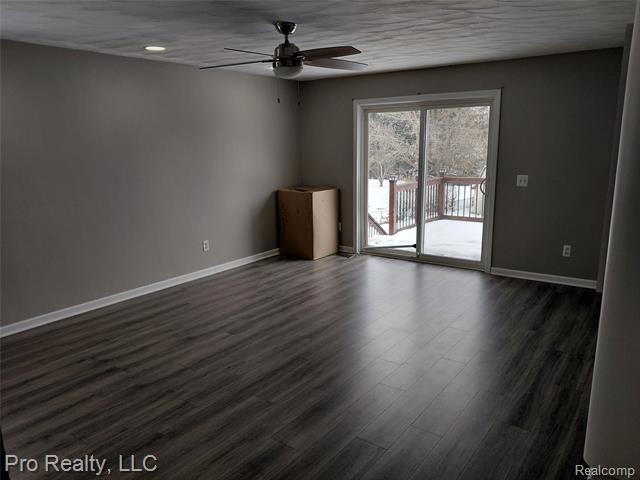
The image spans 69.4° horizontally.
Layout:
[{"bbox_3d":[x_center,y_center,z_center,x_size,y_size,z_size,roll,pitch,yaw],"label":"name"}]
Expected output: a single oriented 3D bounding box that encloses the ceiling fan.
[{"bbox_3d":[-0.263,-1.357,3.313,1.277,0.386,1.247,8,15,36],"label":"ceiling fan"}]

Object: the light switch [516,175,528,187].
[{"bbox_3d":[2.252,-0.652,5.135,0.117,0.119,0.014,8,15,36],"label":"light switch"}]

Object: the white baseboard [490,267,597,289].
[{"bbox_3d":[2.482,0.427,5.202,1.084,0.085,0.016,8,15,36],"label":"white baseboard"}]

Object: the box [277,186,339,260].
[{"bbox_3d":[-0.154,-0.249,6.572,0.589,0.915,0.579,8,15,36],"label":"box"}]

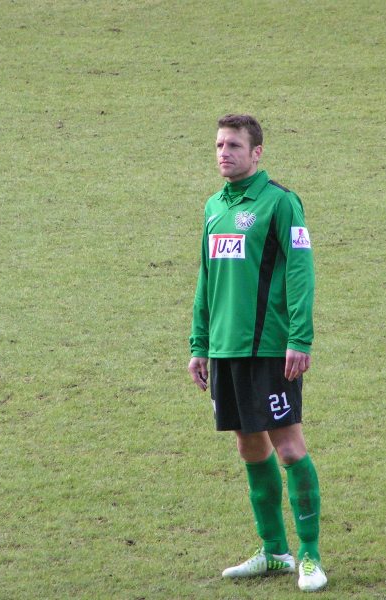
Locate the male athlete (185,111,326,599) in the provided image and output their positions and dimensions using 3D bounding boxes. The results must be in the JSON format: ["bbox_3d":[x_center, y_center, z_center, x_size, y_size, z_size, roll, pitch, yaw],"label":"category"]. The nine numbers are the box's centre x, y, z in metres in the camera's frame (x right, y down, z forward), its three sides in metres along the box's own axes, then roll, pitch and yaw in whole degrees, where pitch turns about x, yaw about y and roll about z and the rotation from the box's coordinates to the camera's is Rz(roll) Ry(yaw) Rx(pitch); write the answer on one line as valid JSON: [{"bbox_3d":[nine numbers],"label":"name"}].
[{"bbox_3d":[0.256,0.194,33.800,0.550,1.830,0.420,6,14,39],"label":"male athlete"}]

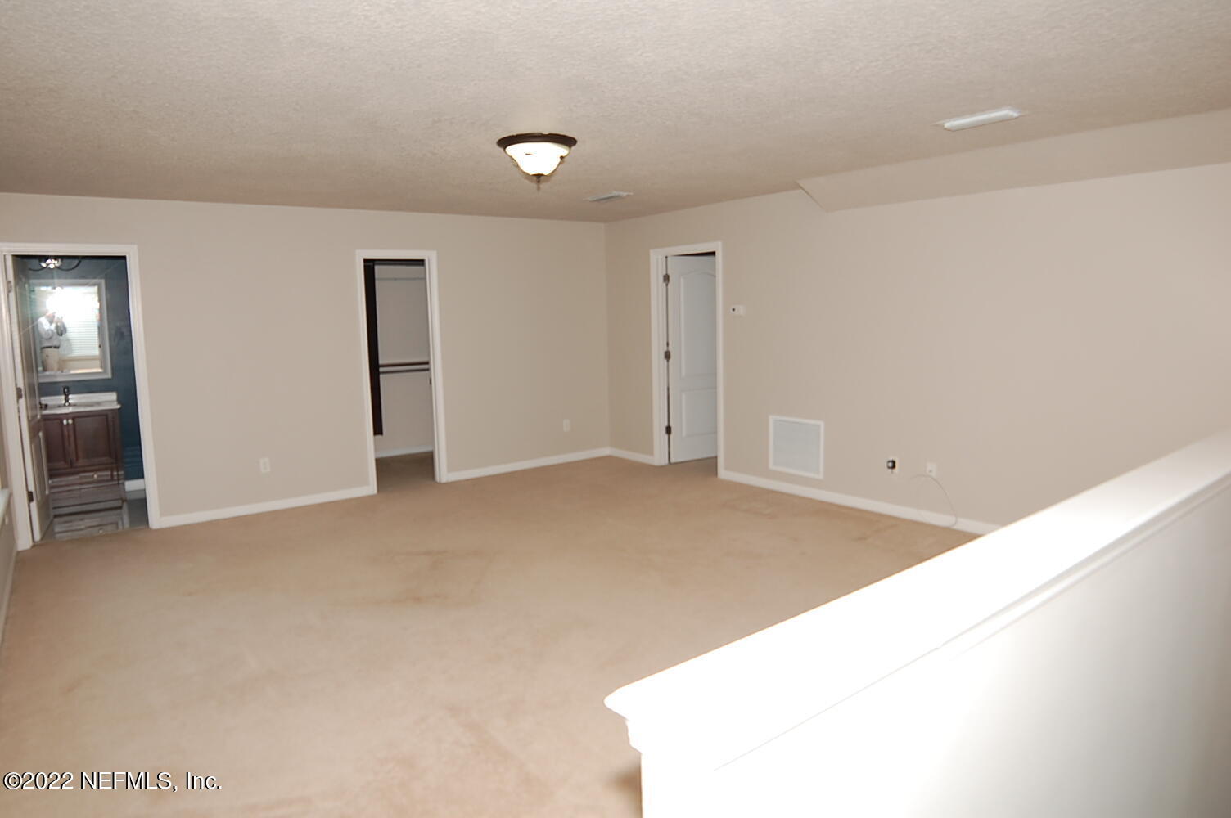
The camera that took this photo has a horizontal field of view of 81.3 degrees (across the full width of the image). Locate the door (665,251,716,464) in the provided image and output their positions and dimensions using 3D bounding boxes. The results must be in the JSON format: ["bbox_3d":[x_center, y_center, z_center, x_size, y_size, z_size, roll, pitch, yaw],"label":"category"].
[{"bbox_3d":[0.851,-0.504,7.350,0.800,2.030,0.038,-6,8,-32],"label":"door"}]

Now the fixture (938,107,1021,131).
[{"bbox_3d":[1.843,-1.472,3.644,0.180,0.035,0.380,-7,8,-36],"label":"fixture"}]

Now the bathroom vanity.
[{"bbox_3d":[-4.739,0.362,6.230,0.770,0.950,0.480,-7,8,-36],"label":"bathroom vanity"}]

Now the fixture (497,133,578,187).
[{"bbox_3d":[-0.423,-1.341,3.908,0.440,0.255,0.440,-2,7,0],"label":"fixture"}]

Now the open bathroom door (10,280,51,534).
[{"bbox_3d":[-4.313,-0.075,5.268,0.037,2.030,0.760,-6,8,-31],"label":"open bathroom door"}]

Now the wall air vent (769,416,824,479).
[{"bbox_3d":[1.460,0.306,5.813,0.022,0.450,0.560,-7,8,-36],"label":"wall air vent"}]

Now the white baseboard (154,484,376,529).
[{"bbox_3d":[-2.784,0.784,5.813,1.650,0.085,0.016,-7,8,-36],"label":"white baseboard"}]

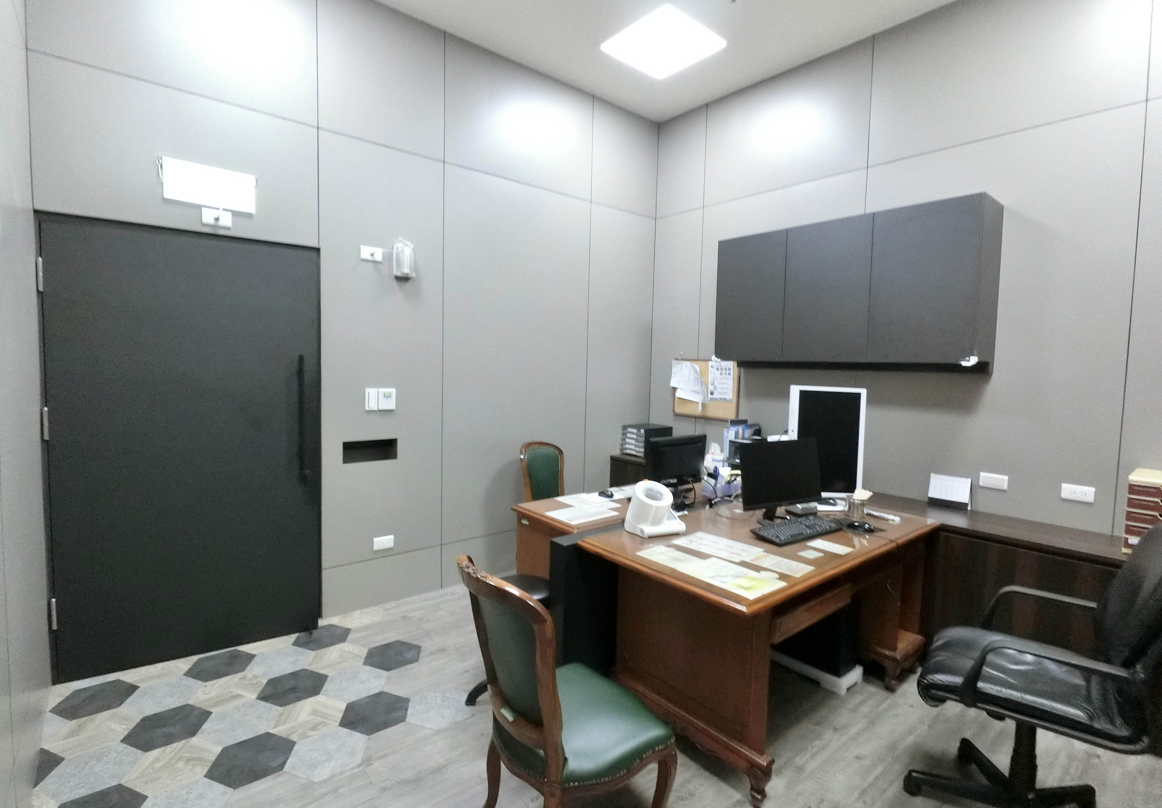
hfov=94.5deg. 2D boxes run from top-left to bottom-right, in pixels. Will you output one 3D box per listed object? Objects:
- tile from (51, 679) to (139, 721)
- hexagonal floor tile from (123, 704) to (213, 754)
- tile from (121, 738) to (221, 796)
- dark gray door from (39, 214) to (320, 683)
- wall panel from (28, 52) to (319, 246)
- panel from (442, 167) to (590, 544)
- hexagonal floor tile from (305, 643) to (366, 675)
[{"bbox_3d":[-2.060,1.264,2.293,0.308,0.010,0.267,-2,5,-41],"label":"tile"},{"bbox_3d":[-1.666,1.310,2.175,0.304,0.010,0.264,-2,5,-40],"label":"hexagonal floor tile"},{"bbox_3d":[-1.460,1.303,1.929,0.308,0.010,0.267,-2,5,-41],"label":"tile"},{"bbox_3d":[-1.908,0.221,2.665,1.070,2.085,0.050,-1,4,-30],"label":"dark gray door"},{"bbox_3d":[-1.893,-1.175,2.627,1.125,0.656,0.020,-2,4,-38],"label":"wall panel"},{"bbox_3d":[-0.423,-0.312,3.821,1.216,2.456,0.020,-2,5,-40],"label":"panel"},{"bbox_3d":[-1.231,1.285,2.710,0.304,0.010,0.264,-2,5,-40],"label":"hexagonal floor tile"}]

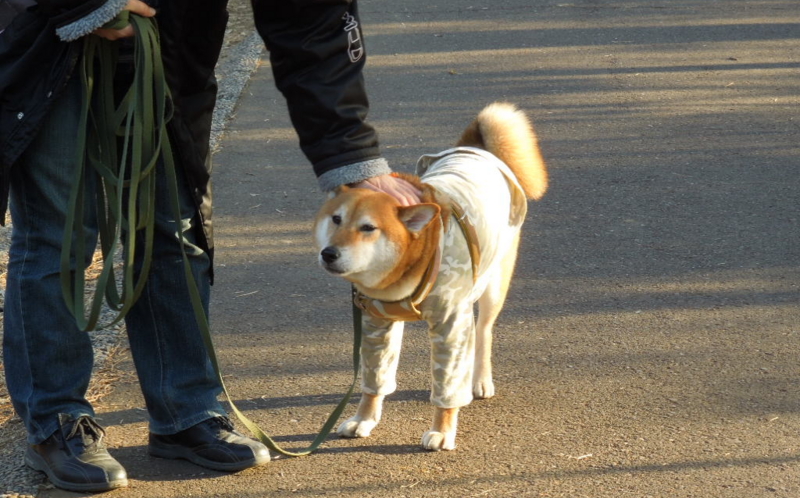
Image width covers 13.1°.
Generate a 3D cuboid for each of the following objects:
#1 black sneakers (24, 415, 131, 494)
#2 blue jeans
[{"bbox_3d":[-0.604,0.373,6.483,0.100,0.115,0.272,-8,12,-41],"label":"black sneakers"},{"bbox_3d":[-0.541,-0.058,6.552,0.430,0.880,0.290,-8,12,-40],"label":"blue jeans"}]

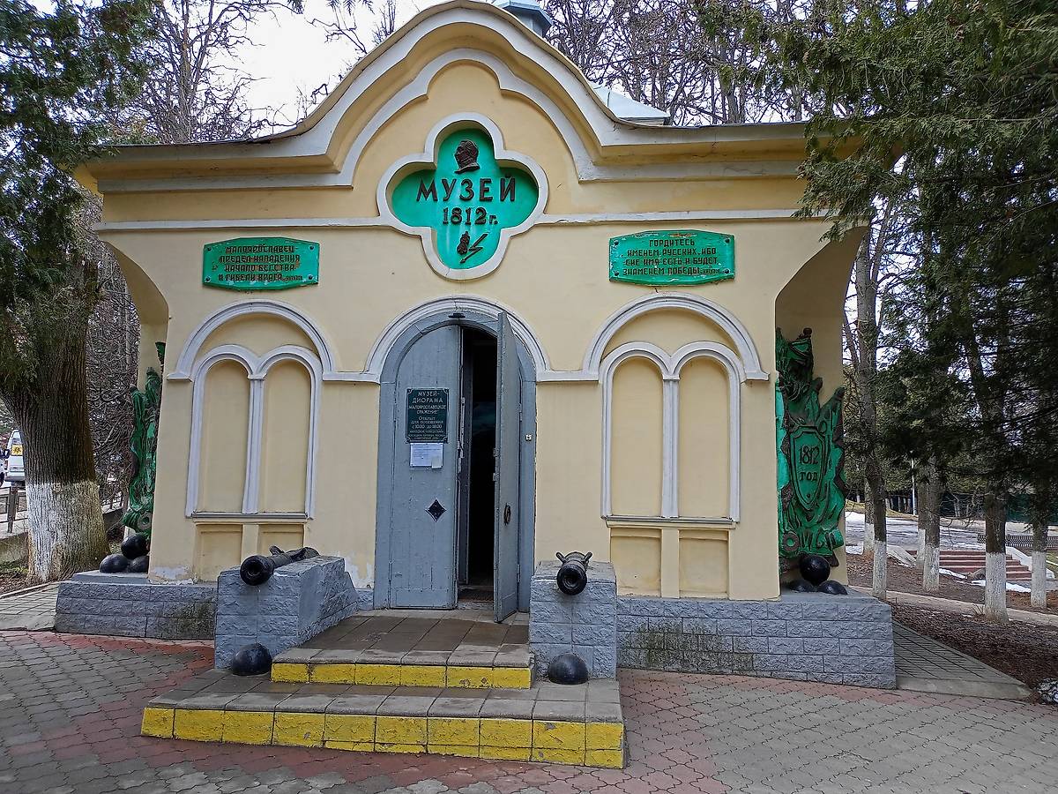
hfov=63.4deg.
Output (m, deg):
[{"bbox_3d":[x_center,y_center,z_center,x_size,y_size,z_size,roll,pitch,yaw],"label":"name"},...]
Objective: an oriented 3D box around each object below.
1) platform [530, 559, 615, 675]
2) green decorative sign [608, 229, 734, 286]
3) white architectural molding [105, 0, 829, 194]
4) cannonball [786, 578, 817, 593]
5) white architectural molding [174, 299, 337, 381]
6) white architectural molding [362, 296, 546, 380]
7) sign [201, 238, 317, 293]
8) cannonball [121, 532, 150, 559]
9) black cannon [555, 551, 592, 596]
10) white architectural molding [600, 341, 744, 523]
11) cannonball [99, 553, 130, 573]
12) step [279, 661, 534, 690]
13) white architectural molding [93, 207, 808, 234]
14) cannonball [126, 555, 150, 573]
[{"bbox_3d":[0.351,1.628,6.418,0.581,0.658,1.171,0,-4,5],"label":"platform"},{"bbox_3d":[1.252,-1.225,7.550,1.093,0.505,0.053,0,-4,5],"label":"green decorative sign"},{"bbox_3d":[-0.694,-2.806,8.034,6.940,1.600,0.400,0,-7,5],"label":"white architectural molding"},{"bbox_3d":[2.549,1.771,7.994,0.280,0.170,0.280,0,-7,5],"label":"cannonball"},{"bbox_3d":[-2.573,-0.529,8.069,1.635,0.775,0.110,0,-7,5],"label":"white architectural molding"},{"bbox_3d":[-0.667,-0.543,7.912,1.740,0.810,0.110,0,-7,5],"label":"white architectural molding"},{"bbox_3d":[-2.585,-1.283,8.230,1.135,0.523,0.050,0,-6,5],"label":"sign"},{"bbox_3d":[-3.859,1.463,8.393,0.272,0.272,0.272,0,-4,5],"label":"cannonball"},{"bbox_3d":[0.333,1.267,6.296,0.260,0.235,1.160,0,-6,5],"label":"black cannon"},{"bbox_3d":[1.232,0.294,7.449,1.219,1.566,0.096,0,-4,5],"label":"white architectural molding"},{"bbox_3d":[-4.187,1.675,8.642,0.270,0.195,0.270,0,-6,5],"label":"cannonball"},{"bbox_3d":[-0.830,1.818,5.702,1.700,0.150,0.300,0,-7,5],"label":"step"},{"bbox_3d":[-0.617,-1.581,7.725,6.944,0.080,0.075,0,-4,5],"label":"white architectural molding"},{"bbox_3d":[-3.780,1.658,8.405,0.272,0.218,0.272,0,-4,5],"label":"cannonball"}]

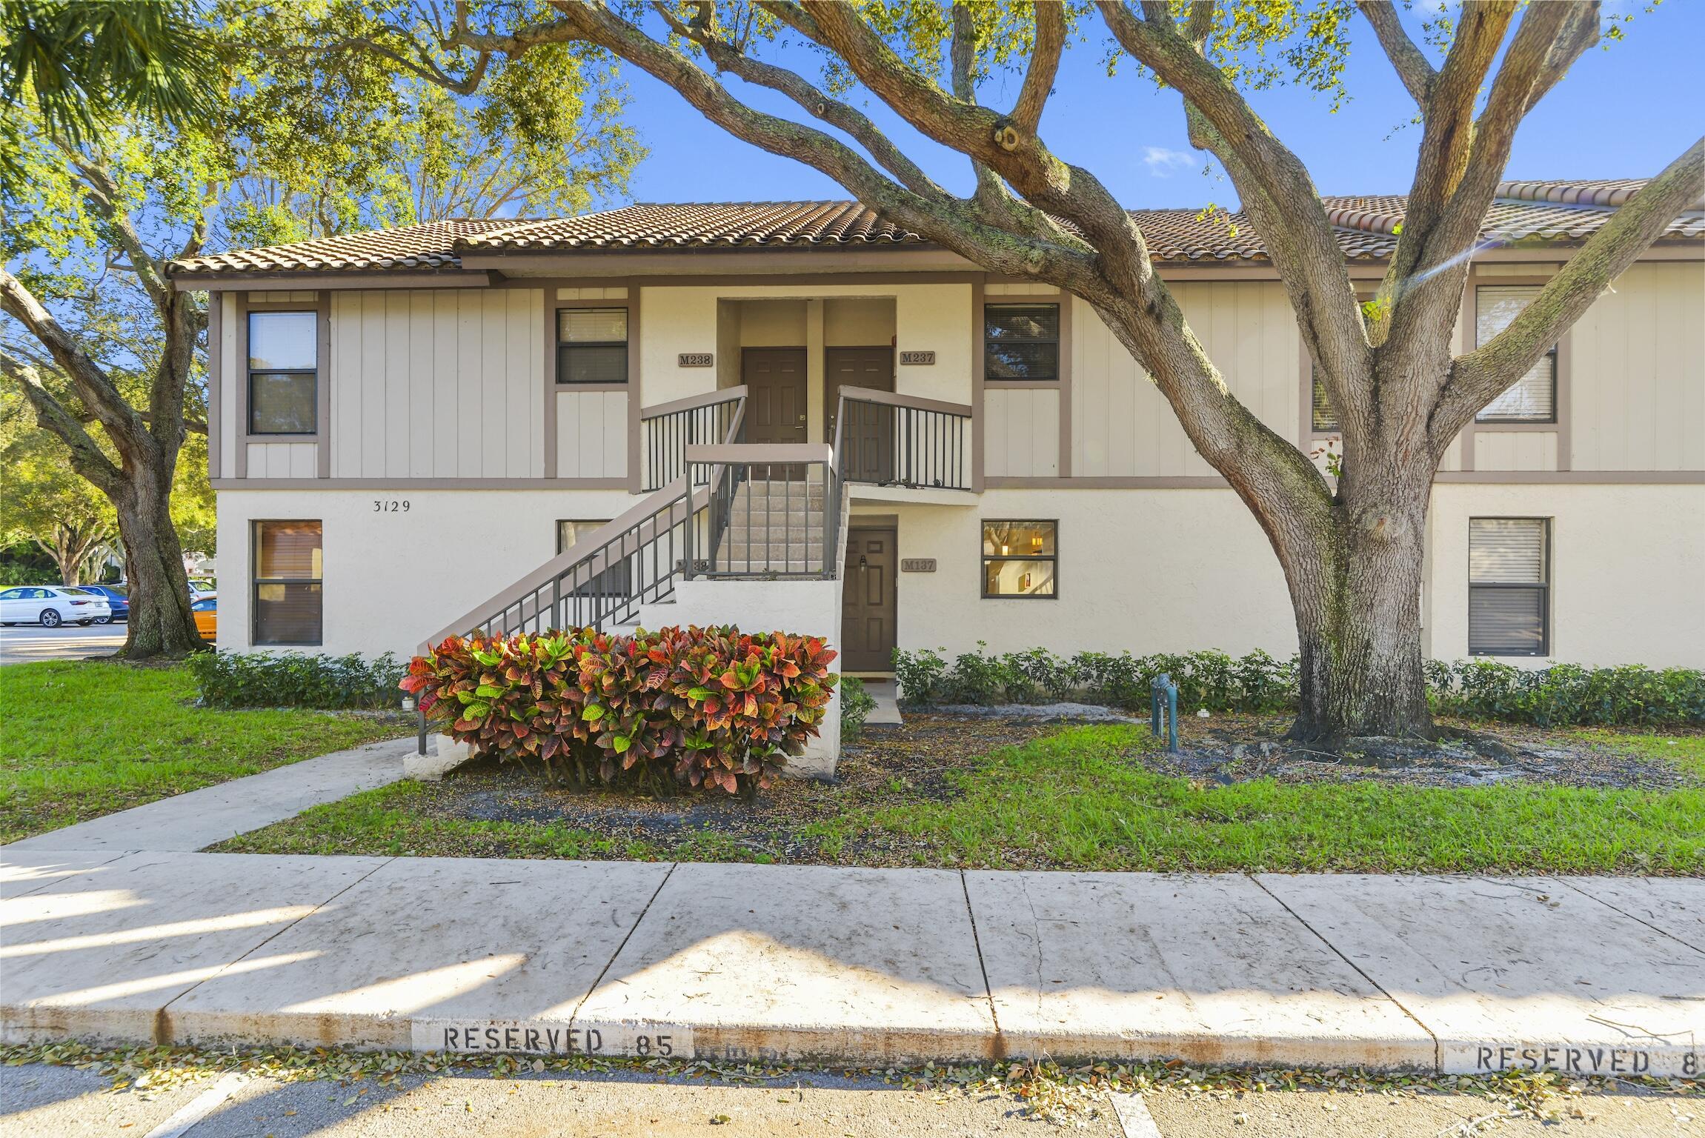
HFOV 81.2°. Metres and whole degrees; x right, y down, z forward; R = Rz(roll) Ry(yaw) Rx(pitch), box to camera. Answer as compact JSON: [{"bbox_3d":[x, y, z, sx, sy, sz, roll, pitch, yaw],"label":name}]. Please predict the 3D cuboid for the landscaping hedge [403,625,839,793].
[{"bbox_3d":[-1.820,1.130,8.000,3.300,1.300,1.100,0,0,3],"label":"landscaping hedge"}]

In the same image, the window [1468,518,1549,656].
[{"bbox_3d":[7.543,0.199,11.455,0.907,1.591,0.060,0,0,3],"label":"window"}]

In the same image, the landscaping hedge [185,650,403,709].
[{"bbox_3d":[-6.779,1.359,12.155,2.600,0.670,0.750,0,0,3],"label":"landscaping hedge"}]

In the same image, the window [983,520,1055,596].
[{"bbox_3d":[2.054,-0.123,12.243,0.930,0.964,0.090,0,0,3],"label":"window"}]

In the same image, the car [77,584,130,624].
[{"bbox_3d":[-29.000,1.360,37.700,4.600,1.460,1.820,0,0,3],"label":"car"}]

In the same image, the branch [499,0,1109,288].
[{"bbox_3d":[-0.480,-4.180,9.800,6.000,2.900,1.800,0,0,3],"label":"branch"}]

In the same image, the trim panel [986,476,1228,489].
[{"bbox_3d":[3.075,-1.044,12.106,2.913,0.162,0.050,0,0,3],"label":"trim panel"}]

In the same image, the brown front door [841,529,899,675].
[{"bbox_3d":[0.158,0.454,14.158,0.931,2.043,0.060,0,0,3],"label":"brown front door"}]

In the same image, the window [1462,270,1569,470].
[{"bbox_3d":[7.541,-2.258,11.346,1.205,2.277,0.100,0,0,3],"label":"window"}]

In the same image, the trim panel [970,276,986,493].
[{"bbox_3d":[1.533,-2.258,12.172,0.170,2.648,0.080,0,0,3],"label":"trim panel"}]

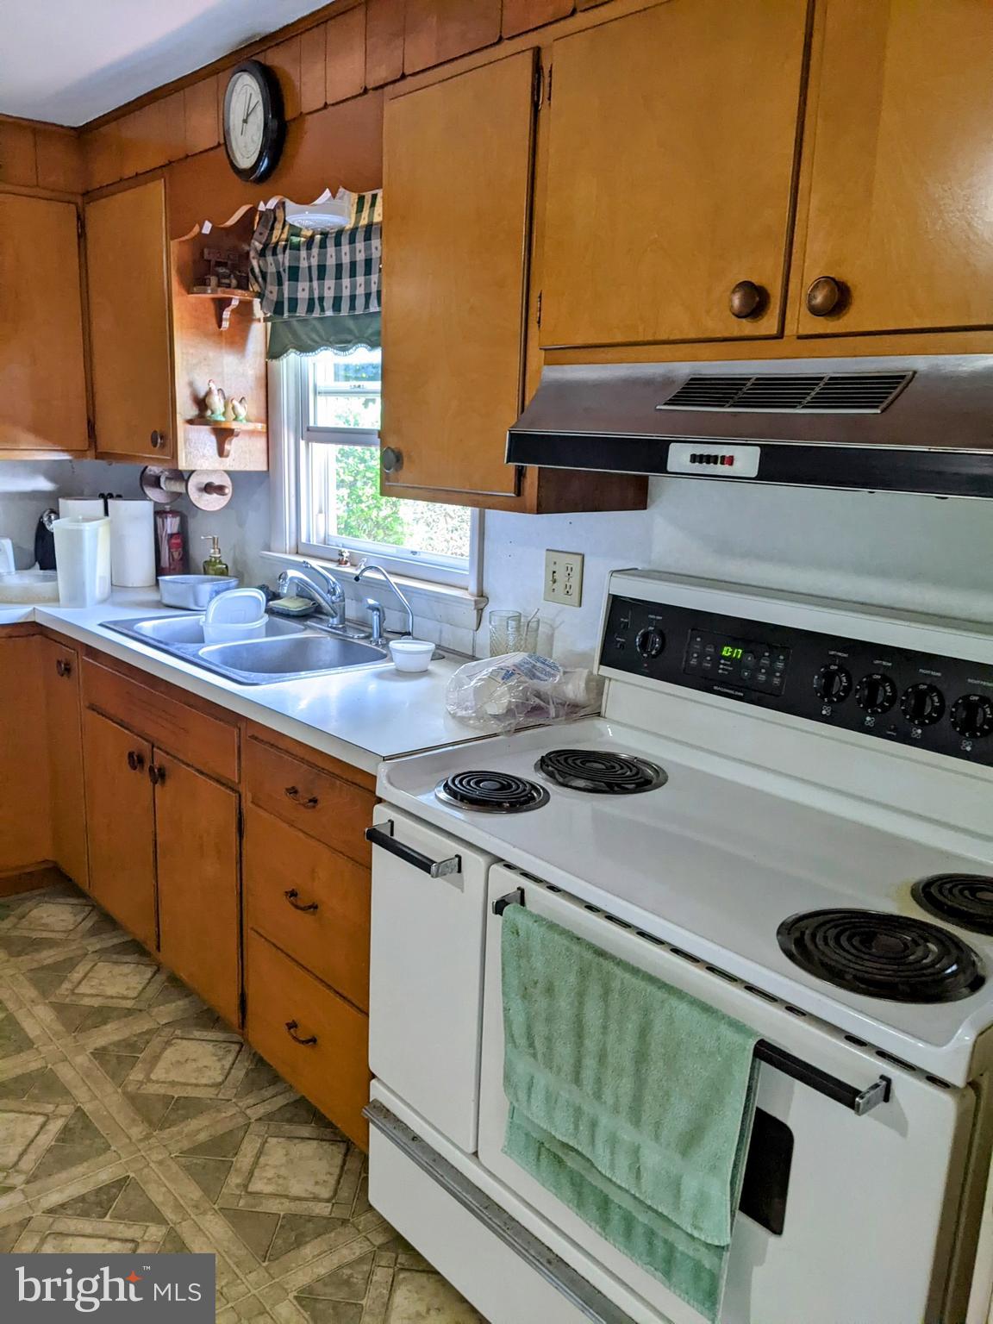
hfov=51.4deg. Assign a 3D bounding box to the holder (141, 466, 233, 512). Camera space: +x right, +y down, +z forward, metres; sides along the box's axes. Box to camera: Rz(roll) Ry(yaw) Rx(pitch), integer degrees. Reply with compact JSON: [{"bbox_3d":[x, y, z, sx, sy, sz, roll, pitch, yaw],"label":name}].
[{"bbox_3d":[-0.951,-0.540,3.189,0.135,0.133,0.450,-9,17,-41],"label":"holder"}]

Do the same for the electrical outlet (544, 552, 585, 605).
[{"bbox_3d":[0.147,-0.187,2.306,0.010,0.117,0.116,-9,17,-41],"label":"electrical outlet"}]

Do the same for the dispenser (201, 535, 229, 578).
[{"bbox_3d":[-0.920,-0.318,3.386,0.088,0.188,0.078,-4,14,-27],"label":"dispenser"}]

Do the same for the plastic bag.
[{"bbox_3d":[0.049,0.045,2.094,0.310,0.112,0.235,-9,17,-41],"label":"plastic bag"}]

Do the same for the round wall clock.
[{"bbox_3d":[-0.579,-1.263,2.418,0.045,0.256,0.256,-9,17,-41],"label":"round wall clock"}]

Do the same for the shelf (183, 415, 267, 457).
[{"bbox_3d":[-0.778,-0.653,3.046,0.228,0.110,0.112,-9,17,-41],"label":"shelf"}]

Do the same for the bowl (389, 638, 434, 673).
[{"bbox_3d":[-0.198,-0.012,2.407,0.108,0.057,0.108,2,12,0],"label":"bowl"}]

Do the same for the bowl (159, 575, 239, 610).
[{"bbox_3d":[-0.900,-0.215,3.167,0.218,0.082,0.218,-9,17,-41],"label":"bowl"}]

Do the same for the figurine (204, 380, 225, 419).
[{"bbox_3d":[-0.804,-0.748,2.952,0.066,0.114,0.048,-9,17,-41],"label":"figurine"}]

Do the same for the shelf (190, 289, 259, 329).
[{"bbox_3d":[-0.762,-1.016,2.967,0.220,0.112,0.112,-9,17,-41],"label":"shelf"}]

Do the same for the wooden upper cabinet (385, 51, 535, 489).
[{"bbox_3d":[0.028,-0.725,2.087,0.325,0.800,0.468,-9,17,-41],"label":"wooden upper cabinet"}]

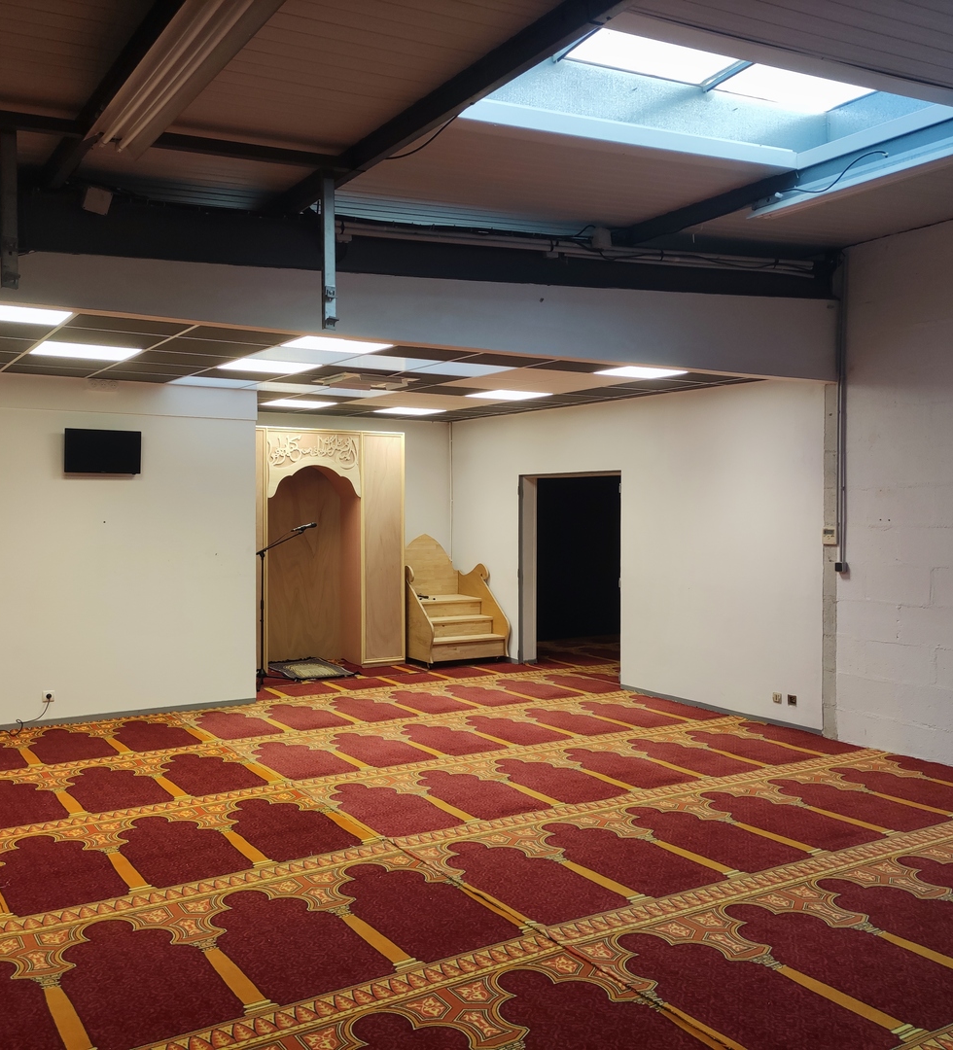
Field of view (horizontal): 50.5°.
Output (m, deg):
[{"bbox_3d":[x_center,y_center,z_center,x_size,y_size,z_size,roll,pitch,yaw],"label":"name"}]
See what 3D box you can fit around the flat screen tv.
[{"bbox_3d":[-2.855,-0.560,7.722,0.560,0.333,0.055,-1,5,-33],"label":"flat screen tv"}]

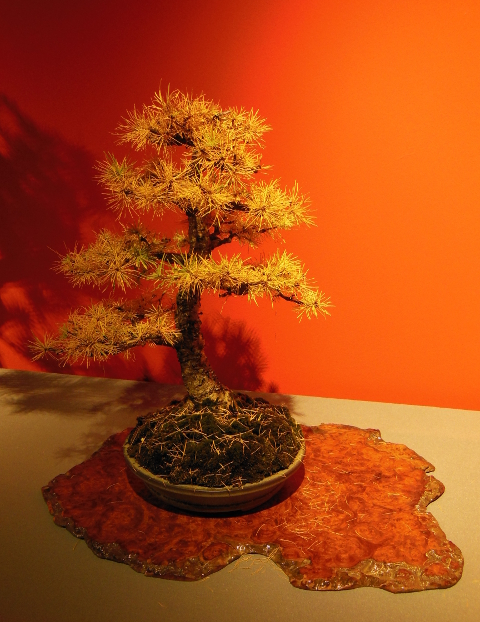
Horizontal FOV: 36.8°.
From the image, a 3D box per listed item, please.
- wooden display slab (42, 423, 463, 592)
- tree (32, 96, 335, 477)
[{"bbox_3d":[0.006,0.288,1.157,0.638,0.025,0.405,2,21,6],"label":"wooden display slab"},{"bbox_3d":[-0.092,-0.038,1.057,0.455,0.550,0.370,2,21,6],"label":"tree"}]

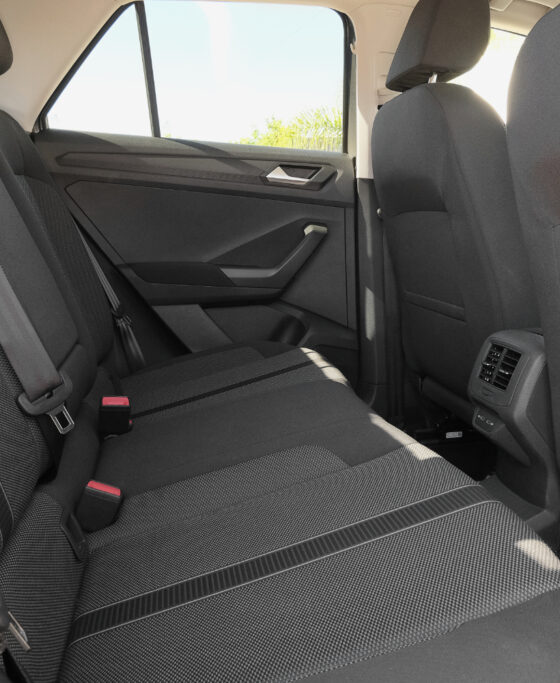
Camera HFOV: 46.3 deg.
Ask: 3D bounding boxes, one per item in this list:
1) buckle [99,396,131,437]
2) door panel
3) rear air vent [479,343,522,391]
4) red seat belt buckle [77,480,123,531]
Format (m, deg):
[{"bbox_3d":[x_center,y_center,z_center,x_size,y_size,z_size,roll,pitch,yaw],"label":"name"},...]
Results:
[{"bbox_3d":[-0.272,0.127,1.080,0.046,0.060,0.026,-2,28,-11],"label":"buckle"},{"bbox_3d":[-0.203,-0.196,1.692,0.817,0.650,0.130,-2,11,-11],"label":"door panel"},{"bbox_3d":[0.391,0.046,1.136,0.025,0.068,0.096,15,7,-14],"label":"rear air vent"},{"bbox_3d":[-0.222,0.203,0.805,0.044,0.057,0.025,18,10,-14],"label":"red seat belt buckle"}]

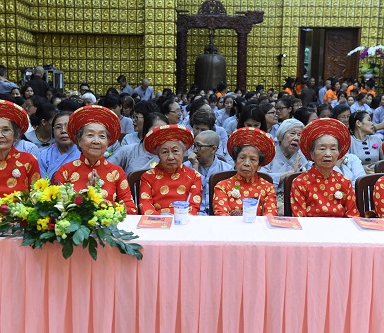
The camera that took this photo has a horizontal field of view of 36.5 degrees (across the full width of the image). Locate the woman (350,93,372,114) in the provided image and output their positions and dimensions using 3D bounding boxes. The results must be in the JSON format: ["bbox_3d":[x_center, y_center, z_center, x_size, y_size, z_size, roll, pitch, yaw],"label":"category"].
[{"bbox_3d":[3.126,-0.749,10.603,0.460,1.180,0.700,-4,9,-25],"label":"woman"}]

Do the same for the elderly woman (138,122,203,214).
[{"bbox_3d":[-0.125,0.409,3.088,0.400,1.240,0.640,1,9,0],"label":"elderly woman"}]

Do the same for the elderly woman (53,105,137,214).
[{"bbox_3d":[-0.537,0.353,3.080,0.460,1.340,0.660,0,9,-3],"label":"elderly woman"}]

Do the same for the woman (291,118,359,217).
[{"bbox_3d":[0.662,0.383,2.889,0.440,1.210,0.700,1,9,2],"label":"woman"}]

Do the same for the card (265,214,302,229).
[{"bbox_3d":[0.475,0.289,3.031,0.160,0.012,0.240,1,9,0],"label":"card"}]

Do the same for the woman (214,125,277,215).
[{"bbox_3d":[0.293,0.420,3.088,0.400,1.230,0.640,1,9,3],"label":"woman"}]

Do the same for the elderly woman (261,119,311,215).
[{"bbox_3d":[0.638,0.275,3.732,0.460,1.160,0.700,-1,9,-8],"label":"elderly woman"}]

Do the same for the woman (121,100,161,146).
[{"bbox_3d":[-0.421,0.130,4.470,0.460,1.220,0.720,5,10,30],"label":"woman"}]

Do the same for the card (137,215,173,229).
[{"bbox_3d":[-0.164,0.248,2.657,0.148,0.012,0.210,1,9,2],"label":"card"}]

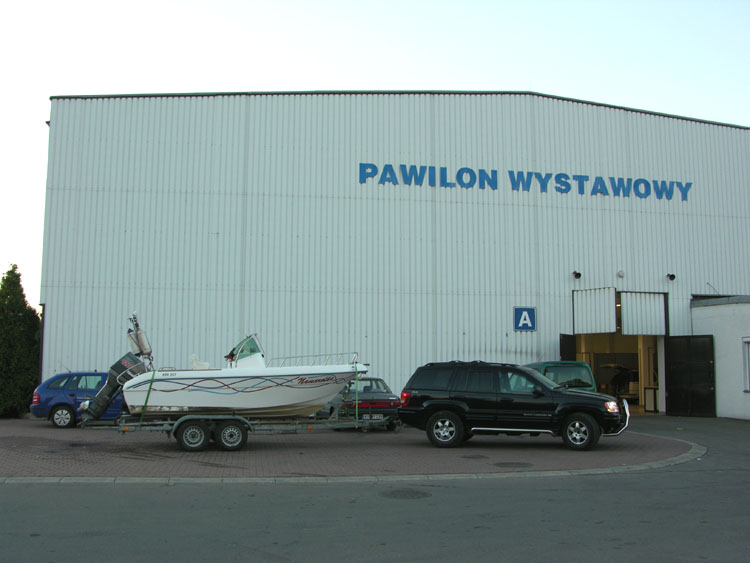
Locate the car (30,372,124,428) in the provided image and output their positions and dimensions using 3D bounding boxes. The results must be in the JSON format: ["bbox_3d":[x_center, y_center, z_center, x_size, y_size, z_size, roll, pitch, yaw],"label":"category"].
[{"bbox_3d":[-7.156,3.263,21.125,4.220,1.460,1.660,1,-6,-4],"label":"car"}]

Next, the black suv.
[{"bbox_3d":[2.976,2.625,16.363,4.700,1.790,1.840,-1,-6,11],"label":"black suv"}]

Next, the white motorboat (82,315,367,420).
[{"bbox_3d":[-3.141,1.849,16.305,5.963,2.205,2.100,1,-6,-7],"label":"white motorboat"}]

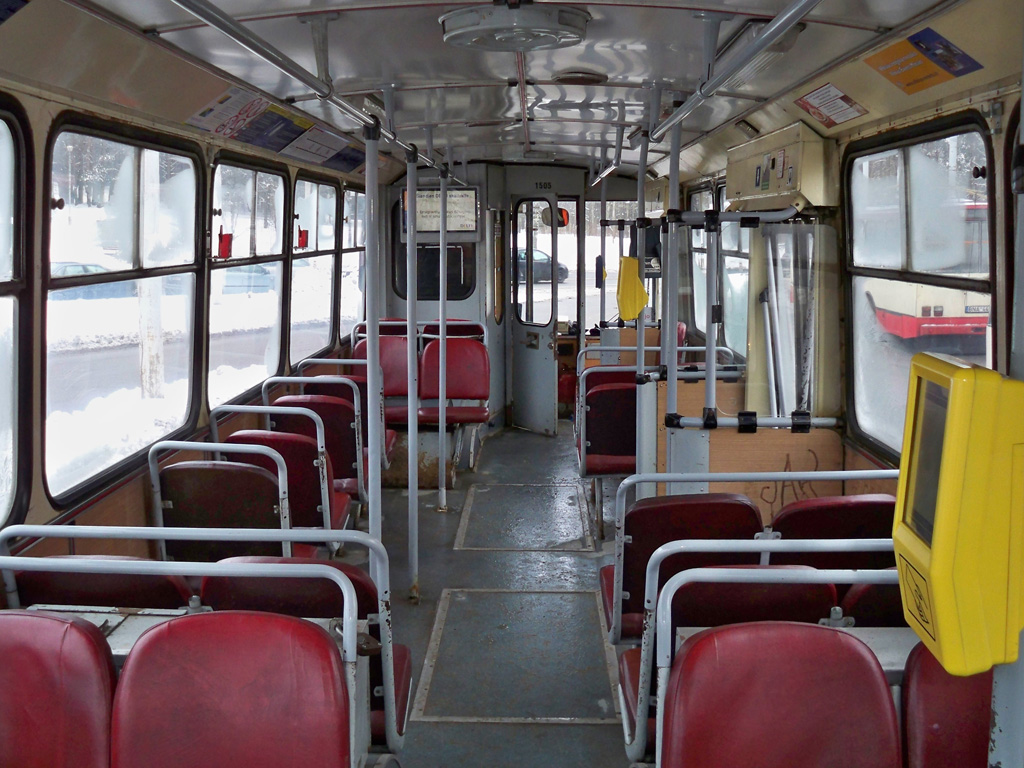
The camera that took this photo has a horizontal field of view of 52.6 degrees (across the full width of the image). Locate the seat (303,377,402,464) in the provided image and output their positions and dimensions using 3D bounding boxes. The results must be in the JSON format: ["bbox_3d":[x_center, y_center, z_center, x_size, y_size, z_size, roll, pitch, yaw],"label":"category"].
[{"bbox_3d":[-0.848,0.159,5.446,0.400,0.475,0.470,0,8,1],"label":"seat"}]

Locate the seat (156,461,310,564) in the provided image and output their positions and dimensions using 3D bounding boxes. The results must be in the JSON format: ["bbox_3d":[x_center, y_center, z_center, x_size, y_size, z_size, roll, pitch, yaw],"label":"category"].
[{"bbox_3d":[-0.899,0.452,3.500,0.420,0.480,0.470,0,9,1],"label":"seat"}]

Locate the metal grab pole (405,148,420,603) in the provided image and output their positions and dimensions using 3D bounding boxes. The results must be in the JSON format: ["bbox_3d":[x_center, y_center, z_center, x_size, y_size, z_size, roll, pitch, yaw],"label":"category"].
[{"bbox_3d":[-0.398,-0.008,4.199,0.045,1.850,0.045,1,9,1],"label":"metal grab pole"}]

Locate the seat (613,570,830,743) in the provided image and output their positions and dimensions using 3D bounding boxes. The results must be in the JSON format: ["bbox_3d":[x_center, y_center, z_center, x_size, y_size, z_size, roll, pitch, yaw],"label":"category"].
[{"bbox_3d":[0.494,0.607,2.477,0.420,0.480,0.470,0,9,1],"label":"seat"}]

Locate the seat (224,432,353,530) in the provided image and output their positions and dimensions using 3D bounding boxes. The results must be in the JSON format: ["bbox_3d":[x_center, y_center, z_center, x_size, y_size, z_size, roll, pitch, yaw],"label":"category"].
[{"bbox_3d":[-0.885,0.359,4.149,0.420,0.475,0.470,0,9,1],"label":"seat"}]

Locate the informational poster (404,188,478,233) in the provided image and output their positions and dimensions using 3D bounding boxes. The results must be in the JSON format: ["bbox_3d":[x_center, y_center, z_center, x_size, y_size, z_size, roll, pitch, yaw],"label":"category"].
[{"bbox_3d":[-0.528,-1.288,7.771,0.560,0.340,0.025,0,8,1],"label":"informational poster"}]

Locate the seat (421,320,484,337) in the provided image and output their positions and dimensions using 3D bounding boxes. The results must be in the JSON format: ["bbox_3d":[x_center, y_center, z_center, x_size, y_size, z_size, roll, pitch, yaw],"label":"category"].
[{"bbox_3d":[-0.379,-0.229,7.348,0.420,0.500,0.470,0,8,1],"label":"seat"}]

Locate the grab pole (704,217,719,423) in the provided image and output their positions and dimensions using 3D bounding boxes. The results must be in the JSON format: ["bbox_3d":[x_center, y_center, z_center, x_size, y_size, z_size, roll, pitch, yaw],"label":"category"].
[{"bbox_3d":[0.758,-0.245,3.940,0.040,0.790,0.040,0,8,1],"label":"grab pole"}]

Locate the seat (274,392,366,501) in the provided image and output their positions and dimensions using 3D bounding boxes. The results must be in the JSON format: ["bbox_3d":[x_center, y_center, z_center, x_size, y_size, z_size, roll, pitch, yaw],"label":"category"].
[{"bbox_3d":[-0.863,0.256,4.784,0.395,0.475,0.470,0,8,1],"label":"seat"}]

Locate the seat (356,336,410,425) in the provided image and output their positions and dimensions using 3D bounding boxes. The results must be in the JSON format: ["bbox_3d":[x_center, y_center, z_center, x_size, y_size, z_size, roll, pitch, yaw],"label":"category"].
[{"bbox_3d":[-0.800,-0.028,6.514,0.420,0.490,0.480,0,8,1],"label":"seat"}]

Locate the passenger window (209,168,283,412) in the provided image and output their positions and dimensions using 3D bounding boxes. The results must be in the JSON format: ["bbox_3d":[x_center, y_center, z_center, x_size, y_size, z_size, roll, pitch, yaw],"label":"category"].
[{"bbox_3d":[-1.122,-0.464,4.553,0.060,0.940,1.180,3,8,1],"label":"passenger window"}]

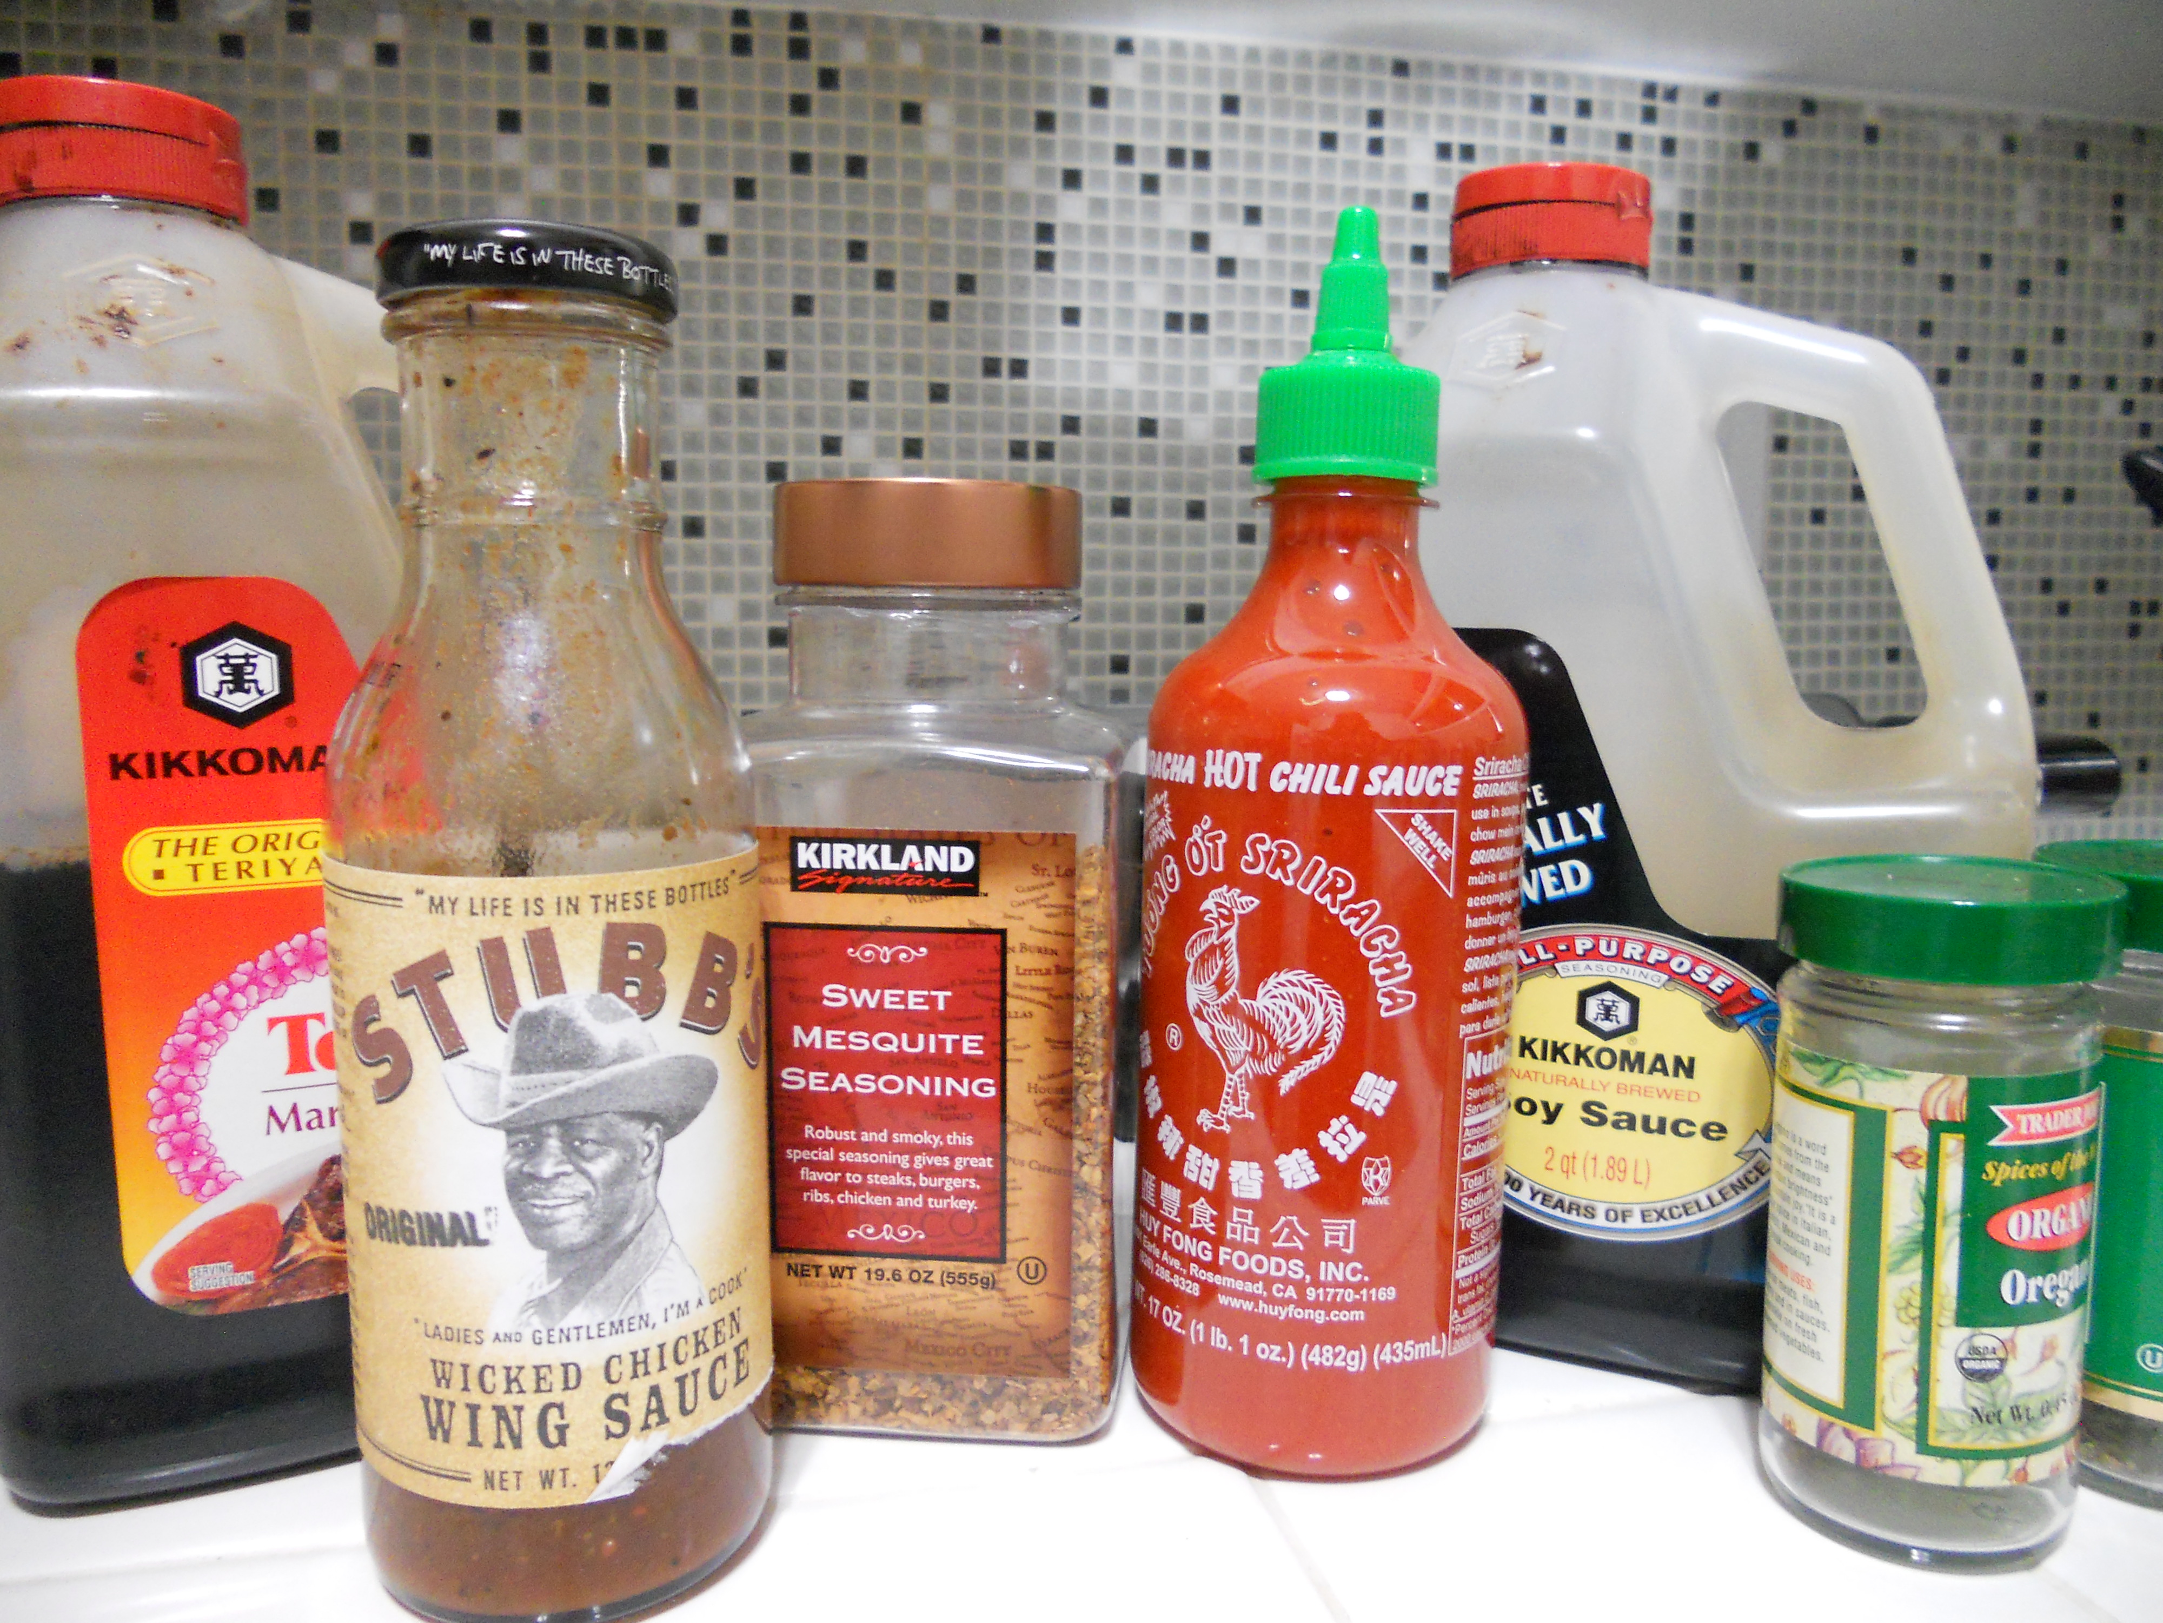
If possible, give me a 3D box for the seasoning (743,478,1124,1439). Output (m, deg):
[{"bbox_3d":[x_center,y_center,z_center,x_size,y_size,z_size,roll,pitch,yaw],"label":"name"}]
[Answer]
[{"bbox_3d":[-0.027,0.025,0.327,0.067,0.172,0.065,1,7,4],"label":"seasoning"}]

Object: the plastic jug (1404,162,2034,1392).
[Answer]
[{"bbox_3d":[0.127,-0.015,0.365,0.140,0.244,0.097,4,8,29],"label":"plastic jug"}]

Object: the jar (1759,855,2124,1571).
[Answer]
[{"bbox_3d":[0.143,0.064,0.285,0.051,0.107,0.051,0,7,0],"label":"jar"}]

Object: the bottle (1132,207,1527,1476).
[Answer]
[{"bbox_3d":[0.046,0.003,0.313,0.069,0.220,0.069,4,8,28],"label":"bottle"}]

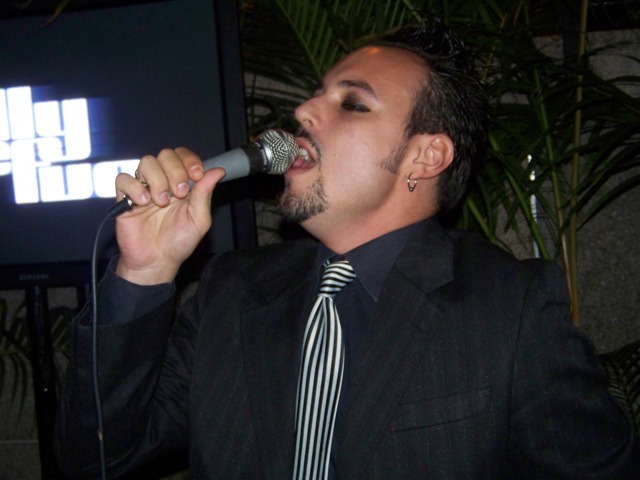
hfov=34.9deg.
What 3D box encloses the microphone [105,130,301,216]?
[{"bbox_3d":[-0.120,-0.065,1.079,0.216,0.050,0.050,-21,0,-19],"label":"microphone"}]

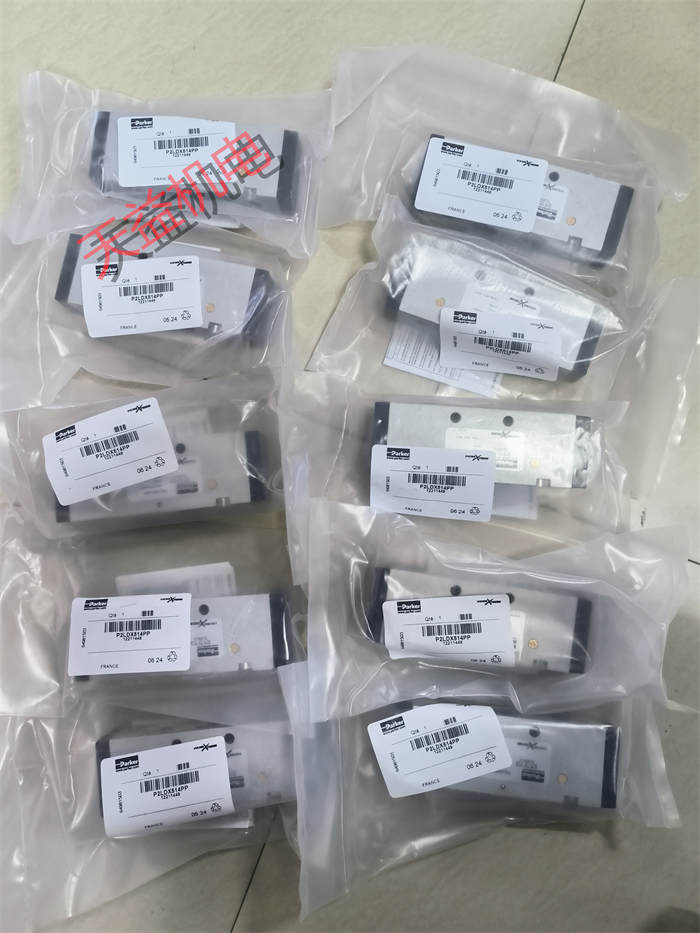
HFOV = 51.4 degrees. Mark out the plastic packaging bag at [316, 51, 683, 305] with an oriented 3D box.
[{"bbox_3d":[0.110,-0.220,0.524,0.262,0.043,0.153,11,87,4],"label":"plastic packaging bag"}]

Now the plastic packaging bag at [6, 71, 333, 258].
[{"bbox_3d":[-0.135,-0.227,0.537,0.239,0.046,0.143,6,84,2],"label":"plastic packaging bag"}]

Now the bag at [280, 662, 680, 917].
[{"bbox_3d":[0.089,0.217,0.495,0.254,0.043,0.161,-4,86,3],"label":"bag"}]

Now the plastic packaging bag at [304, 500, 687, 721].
[{"bbox_3d":[0.099,0.107,0.501,0.257,0.045,0.145,3,86,3],"label":"plastic packaging bag"}]

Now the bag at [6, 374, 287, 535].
[{"bbox_3d":[-0.153,-0.007,0.523,0.196,0.042,0.101,-5,86,2],"label":"bag"}]

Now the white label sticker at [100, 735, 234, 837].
[{"bbox_3d":[-0.122,0.214,0.489,0.083,0.004,0.050,-12,85,2],"label":"white label sticker"}]

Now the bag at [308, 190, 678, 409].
[{"bbox_3d":[0.102,-0.114,0.517,0.232,0.043,0.129,11,87,4],"label":"bag"}]

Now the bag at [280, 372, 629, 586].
[{"bbox_3d":[0.071,0.013,0.511,0.237,0.042,0.142,2,86,3],"label":"bag"}]

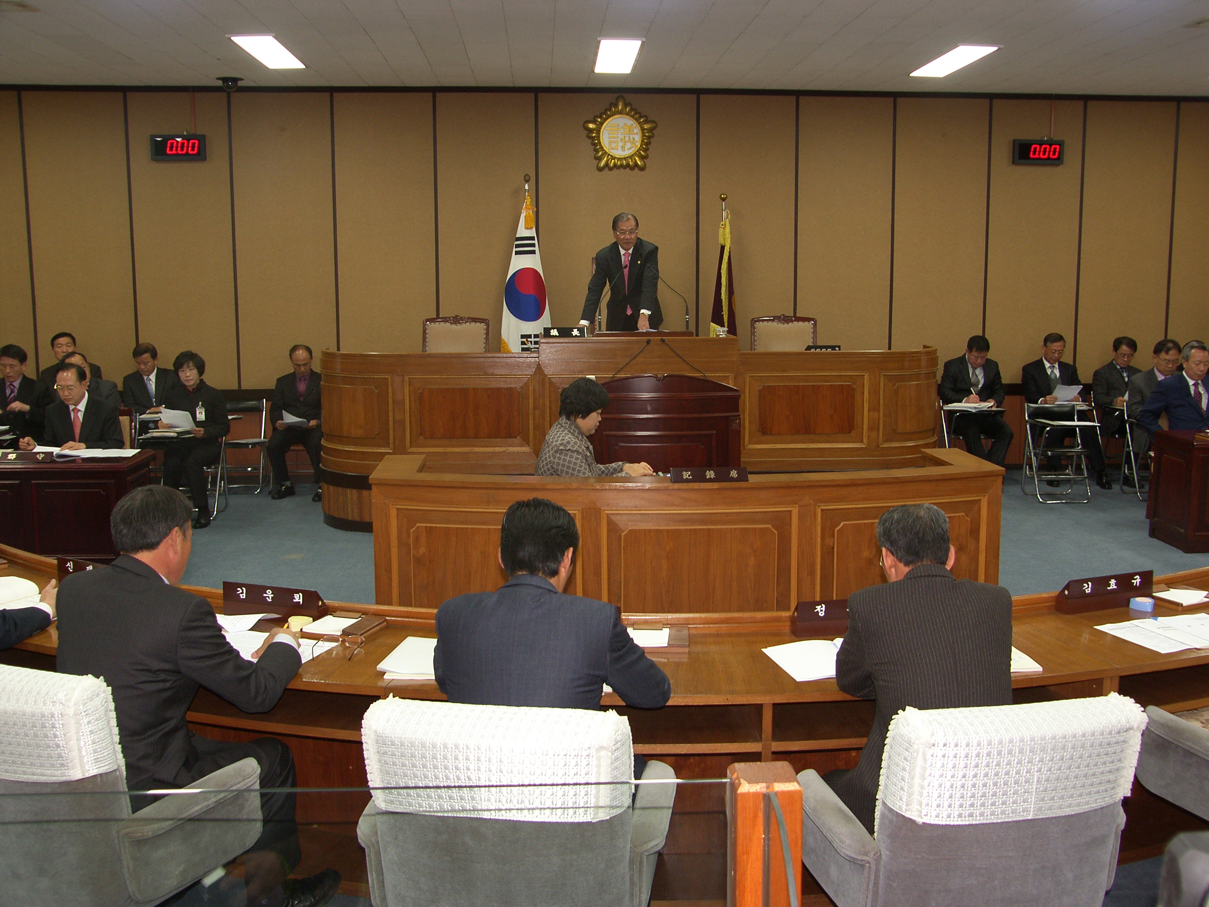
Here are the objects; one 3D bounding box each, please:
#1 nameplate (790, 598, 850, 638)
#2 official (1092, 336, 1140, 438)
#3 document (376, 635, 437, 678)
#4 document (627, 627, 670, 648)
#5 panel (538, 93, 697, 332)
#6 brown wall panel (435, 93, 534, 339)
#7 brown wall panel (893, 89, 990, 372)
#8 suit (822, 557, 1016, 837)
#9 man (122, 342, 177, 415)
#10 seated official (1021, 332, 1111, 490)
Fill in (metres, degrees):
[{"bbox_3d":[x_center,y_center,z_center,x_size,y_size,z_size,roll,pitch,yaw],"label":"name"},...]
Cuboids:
[{"bbox_3d":[0.716,0.486,3.662,0.335,0.100,0.080,-1,8,-8],"label":"nameplate"},{"bbox_3d":[4.565,-0.412,10.850,0.540,1.260,0.760,-1,8,-5],"label":"official"},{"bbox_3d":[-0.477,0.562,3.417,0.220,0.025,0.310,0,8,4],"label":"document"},{"bbox_3d":[0.114,0.515,3.420,0.134,0.012,0.180,1,8,5],"label":"document"},{"bbox_3d":[0.122,-1.913,11.095,1.428,2.627,0.050,-1,8,-4],"label":"panel"},{"bbox_3d":[-1.050,-1.897,11.018,0.875,2.622,0.050,-1,8,-4],"label":"brown wall panel"},{"bbox_3d":[3.101,-1.939,11.291,0.863,2.613,0.050,-1,8,-4],"label":"brown wall panel"},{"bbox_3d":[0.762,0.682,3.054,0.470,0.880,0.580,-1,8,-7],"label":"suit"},{"bbox_3d":[-3.865,-0.296,10.390,0.550,1.290,0.760,-1,8,-3],"label":"man"},{"bbox_3d":[4.043,-0.393,10.931,0.650,1.310,0.780,-1,8,-9],"label":"seated official"}]

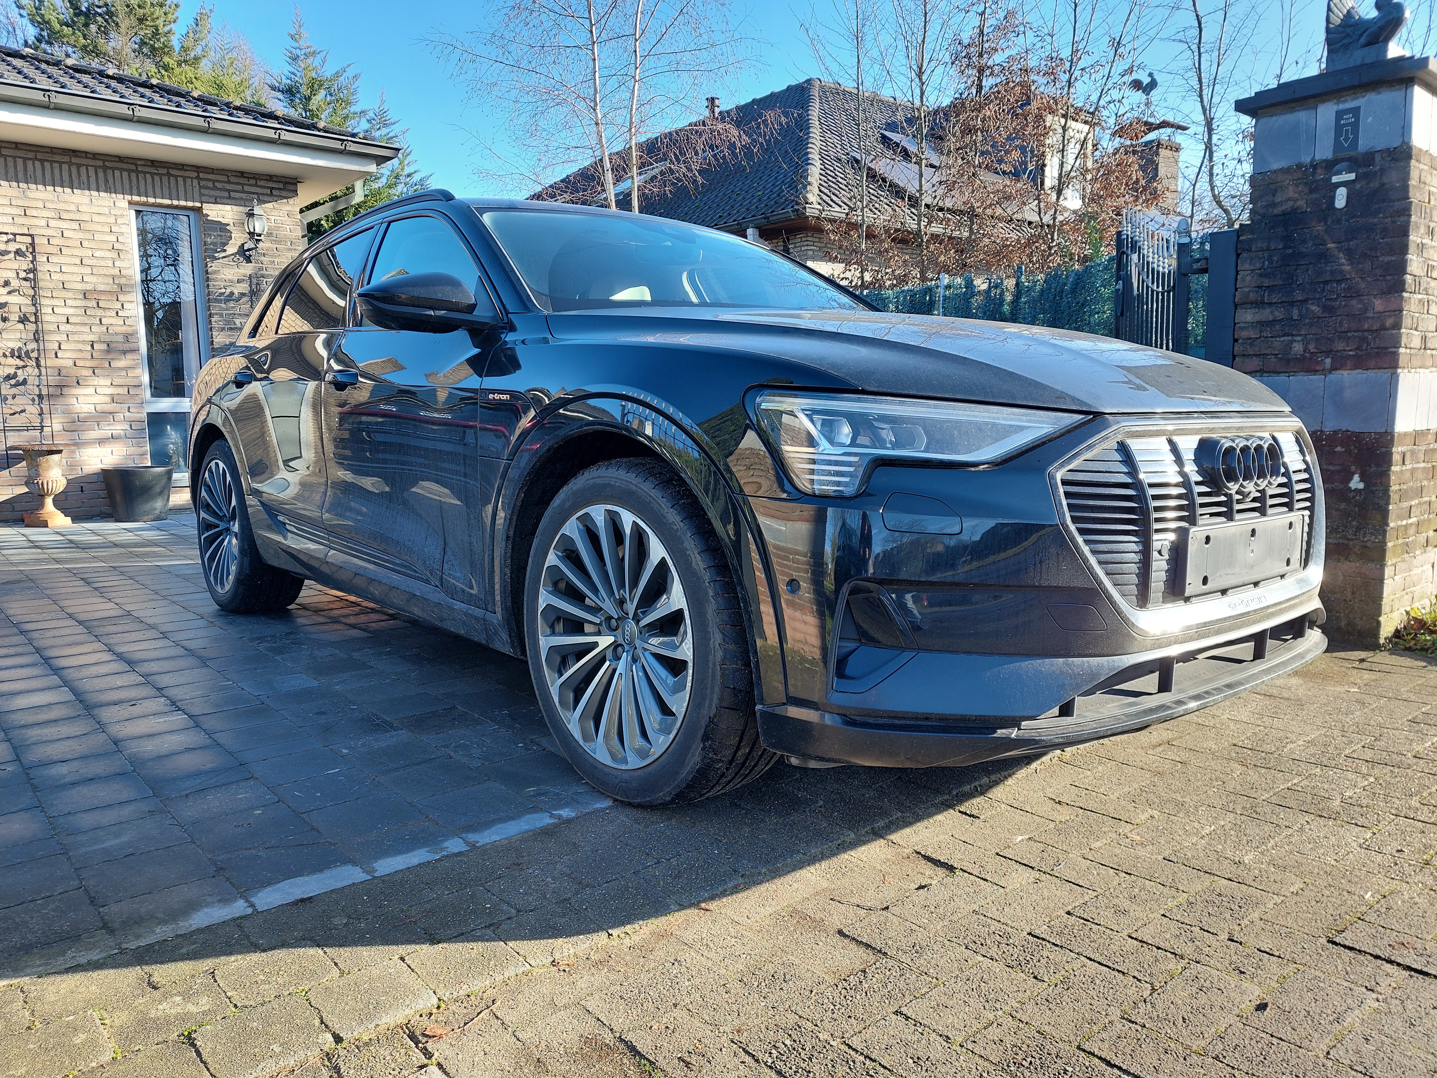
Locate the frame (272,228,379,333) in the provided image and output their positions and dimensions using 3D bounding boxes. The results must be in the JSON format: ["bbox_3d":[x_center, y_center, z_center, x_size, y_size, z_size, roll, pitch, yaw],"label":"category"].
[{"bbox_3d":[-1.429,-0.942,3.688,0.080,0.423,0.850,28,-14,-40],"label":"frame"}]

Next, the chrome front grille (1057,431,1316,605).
[{"bbox_3d":[1.058,-0.057,2.106,1.180,0.340,0.150,-4,8,-41],"label":"chrome front grille"}]

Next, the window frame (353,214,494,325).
[{"bbox_3d":[-0.903,-0.848,3.099,0.080,0.455,1.100,26,-12,-41],"label":"window frame"}]

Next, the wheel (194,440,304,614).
[{"bbox_3d":[-2.091,-0.066,4.420,0.265,0.770,0.770,-4,8,-41],"label":"wheel"}]

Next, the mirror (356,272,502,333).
[{"bbox_3d":[-0.769,-0.633,2.652,0.250,0.180,0.280,-4,8,-41],"label":"mirror"}]

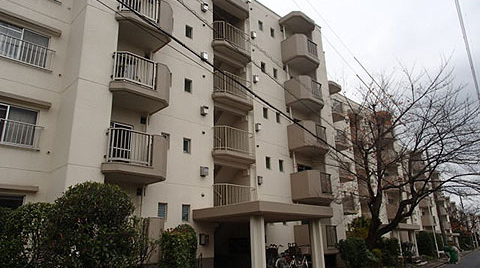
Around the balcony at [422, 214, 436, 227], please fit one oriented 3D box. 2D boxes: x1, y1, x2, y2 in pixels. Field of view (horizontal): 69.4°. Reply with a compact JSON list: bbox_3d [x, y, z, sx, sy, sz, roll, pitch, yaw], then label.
[{"bbox_3d":[27.381,12.506,49.795,2.105,1.386,1.437,15,-24,-42],"label":"balcony"}]

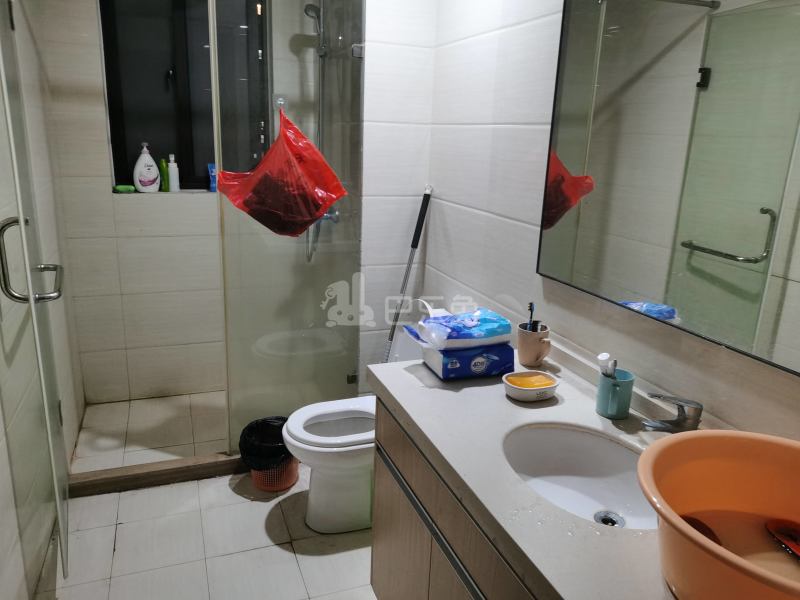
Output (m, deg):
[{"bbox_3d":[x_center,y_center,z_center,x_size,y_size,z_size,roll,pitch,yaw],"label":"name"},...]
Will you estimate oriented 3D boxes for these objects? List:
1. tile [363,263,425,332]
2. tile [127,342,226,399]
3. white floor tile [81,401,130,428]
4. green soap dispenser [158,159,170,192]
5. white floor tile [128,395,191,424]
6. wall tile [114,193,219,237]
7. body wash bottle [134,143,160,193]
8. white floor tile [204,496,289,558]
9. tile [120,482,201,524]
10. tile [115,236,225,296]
[{"bbox_3d":[-0.030,-0.012,2.770,0.293,0.300,0.010,-4,16,-20],"label":"tile"},{"bbox_3d":[-1.182,0.388,3.451,0.585,0.300,0.012,-4,16,-20],"label":"tile"},{"bbox_3d":[-1.509,0.598,3.214,0.216,0.012,0.297,-4,16,-20],"label":"white floor tile"},{"bbox_3d":[-1.208,-0.639,3.206,0.046,0.168,0.038,-6,17,-28],"label":"green soap dispenser"},{"bbox_3d":[-1.265,0.577,3.294,0.300,0.010,0.300,-4,16,-20],"label":"white floor tile"},{"bbox_3d":[-1.165,-0.442,3.217,0.560,0.222,0.010,-4,16,-20],"label":"wall tile"},{"bbox_3d":[-1.283,-0.671,3.168,0.127,0.245,0.077,-6,17,-28],"label":"body wash bottle"},{"bbox_3d":[-0.585,0.855,2.352,0.300,0.012,0.300,-4,16,-20],"label":"white floor tile"},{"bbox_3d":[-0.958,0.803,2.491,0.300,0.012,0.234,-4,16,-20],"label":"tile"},{"bbox_3d":[-1.162,-0.190,3.292,0.585,0.300,0.012,-4,16,-20],"label":"tile"}]

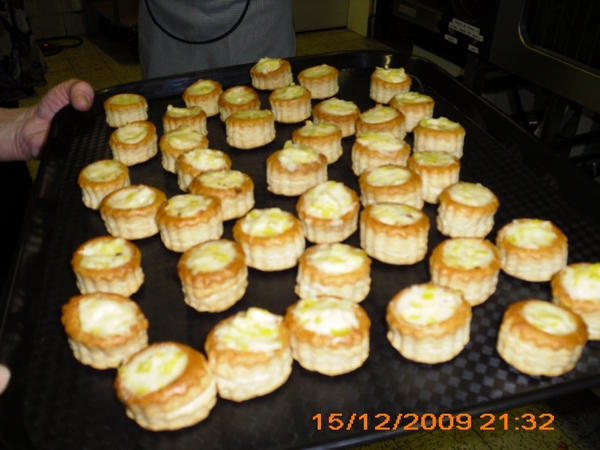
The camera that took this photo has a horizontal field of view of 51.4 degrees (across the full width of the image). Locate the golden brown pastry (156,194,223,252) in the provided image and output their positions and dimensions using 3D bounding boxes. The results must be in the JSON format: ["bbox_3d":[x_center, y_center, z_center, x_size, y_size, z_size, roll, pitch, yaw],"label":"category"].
[{"bbox_3d":[-0.075,-0.002,0.431,0.044,0.023,0.044,-3,31,0],"label":"golden brown pastry"}]

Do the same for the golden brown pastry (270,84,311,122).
[{"bbox_3d":[-0.009,-0.119,0.617,0.042,0.024,0.042,-3,31,0],"label":"golden brown pastry"}]

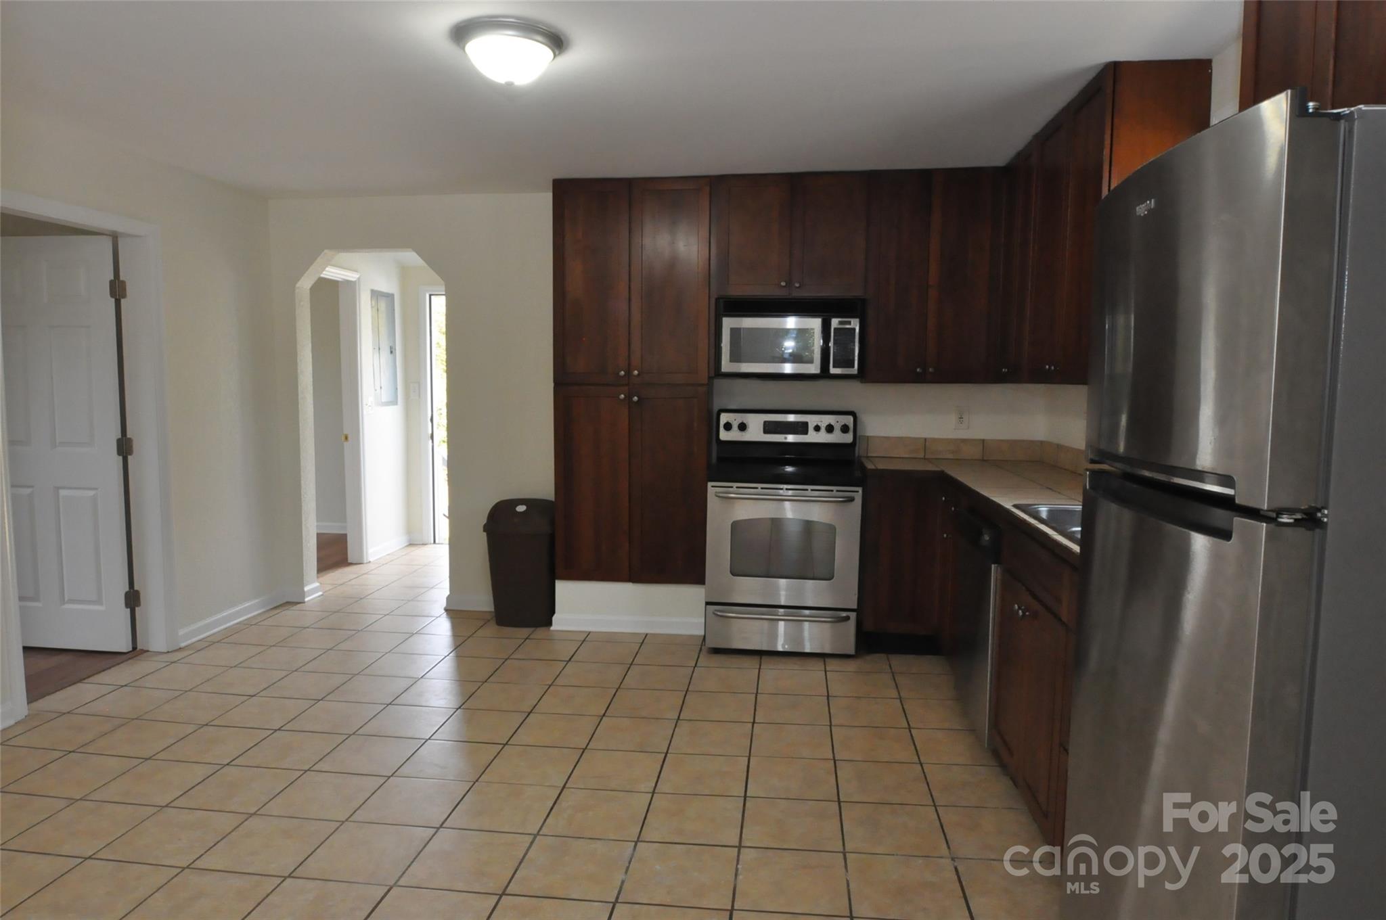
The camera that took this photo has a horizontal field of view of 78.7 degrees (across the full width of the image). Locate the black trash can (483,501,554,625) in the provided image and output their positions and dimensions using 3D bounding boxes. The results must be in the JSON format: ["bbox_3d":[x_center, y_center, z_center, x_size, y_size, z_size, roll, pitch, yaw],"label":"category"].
[{"bbox_3d":[-0.973,0.575,4.832,0.432,0.709,0.311,1,5,6],"label":"black trash can"}]

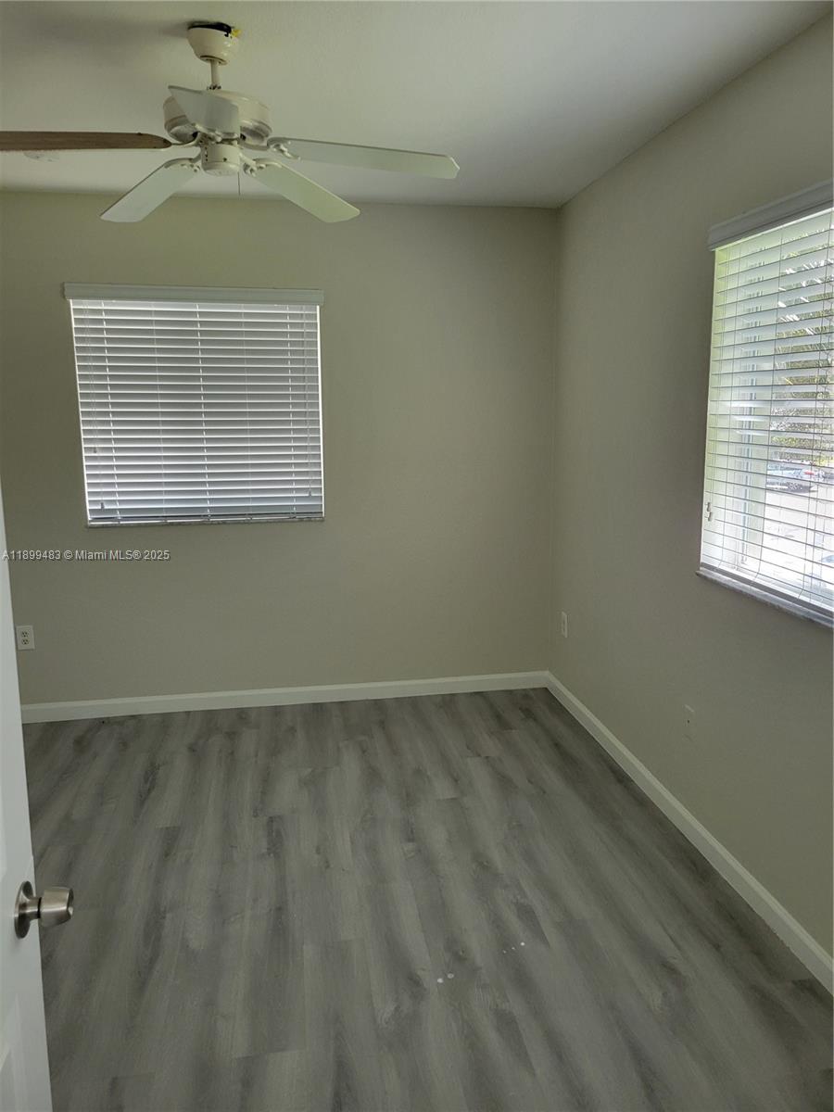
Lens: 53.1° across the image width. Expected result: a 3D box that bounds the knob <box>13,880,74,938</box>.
[{"bbox_3d":[-0.449,0.429,1.020,0.058,0.064,0.064,-2,10,-7],"label":"knob"}]

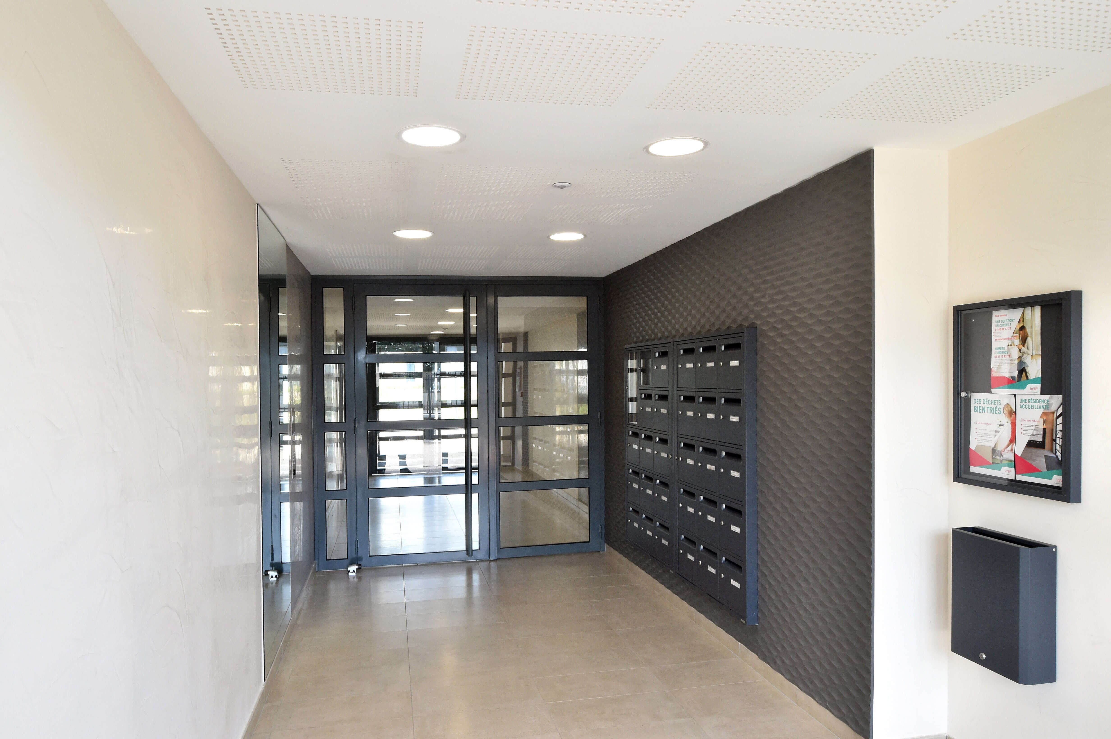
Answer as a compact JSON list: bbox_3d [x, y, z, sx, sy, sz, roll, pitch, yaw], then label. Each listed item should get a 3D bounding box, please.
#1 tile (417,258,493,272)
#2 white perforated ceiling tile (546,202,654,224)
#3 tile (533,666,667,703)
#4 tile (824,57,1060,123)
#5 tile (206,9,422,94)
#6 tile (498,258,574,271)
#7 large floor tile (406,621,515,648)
[{"bbox_3d":[-0.781,-0.799,5.615,0.490,0.015,0.490,-1,0,-12],"label":"tile"},{"bbox_3d":[0.212,-0.828,3.912,0.490,0.015,0.490,-1,0,-12],"label":"white perforated ceiling tile"},{"bbox_3d":[0.218,1.592,3.720,0.600,0.015,0.300,-1,0,-12],"label":"tile"},{"bbox_3d":[1.159,-0.851,2.276,0.487,0.013,0.487,-1,0,-12],"label":"tile"},{"bbox_3d":[-0.600,-0.822,1.935,0.490,0.015,0.490,-1,0,-12],"label":"tile"},{"bbox_3d":[-0.176,-0.806,5.709,0.487,0.013,0.487,-1,0,-12],"label":"tile"},{"bbox_3d":[-0.575,1.599,4.446,0.600,0.010,0.300,-1,0,-12],"label":"large floor tile"}]

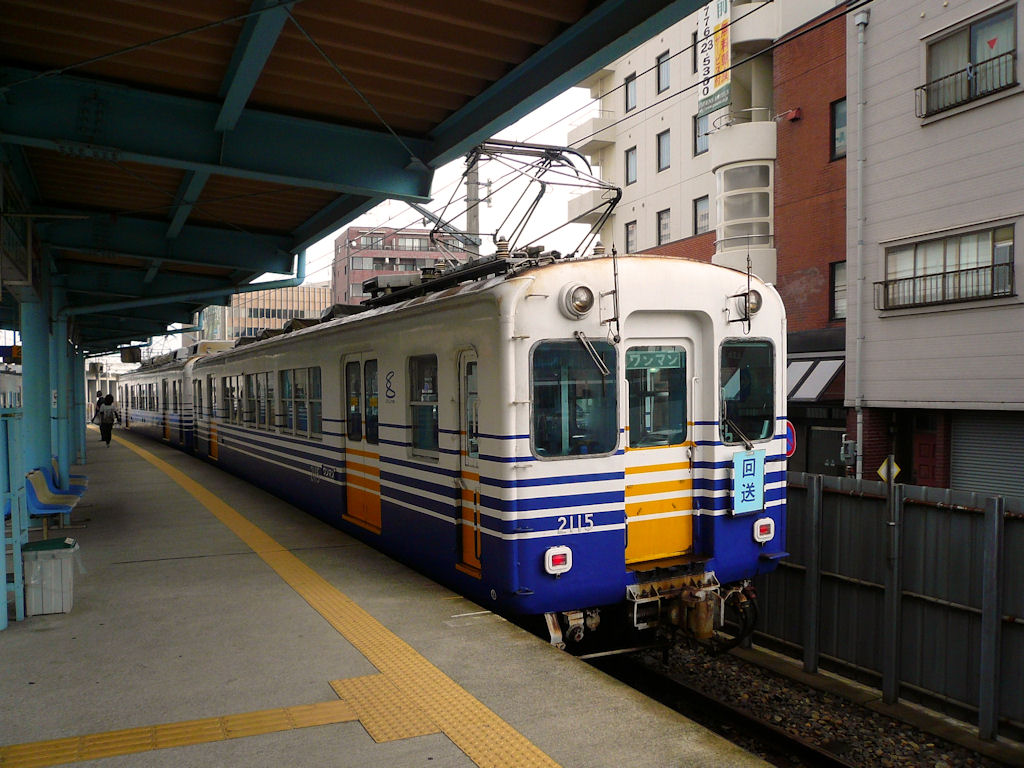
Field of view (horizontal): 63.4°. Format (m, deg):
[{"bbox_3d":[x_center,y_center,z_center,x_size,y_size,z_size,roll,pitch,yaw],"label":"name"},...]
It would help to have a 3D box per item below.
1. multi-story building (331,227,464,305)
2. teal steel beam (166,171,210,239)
[{"bbox_3d":[-13.591,-7.028,100.982,14.000,21.300,10.000,0,-1,-20],"label":"multi-story building"},{"bbox_3d":[-3.067,-1.912,8.000,0.140,0.250,4.850,0,-1,-27],"label":"teal steel beam"}]

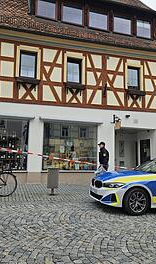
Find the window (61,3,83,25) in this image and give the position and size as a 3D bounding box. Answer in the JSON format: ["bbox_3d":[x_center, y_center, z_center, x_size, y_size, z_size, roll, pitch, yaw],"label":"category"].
[{"bbox_3d":[-0.282,-6.355,12.676,1.179,1.056,0.120,3,-8,-17],"label":"window"}]

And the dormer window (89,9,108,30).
[{"bbox_3d":[1.009,-5.391,11.413,1.040,0.900,0.200,2,-6,-18],"label":"dormer window"}]

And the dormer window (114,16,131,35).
[{"bbox_3d":[2.595,-6.134,13.545,1.112,0.964,0.120,3,-8,-17],"label":"dormer window"}]

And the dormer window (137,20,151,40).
[{"bbox_3d":[3.925,-6.097,13.954,0.961,0.999,0.120,3,-8,-17],"label":"dormer window"}]

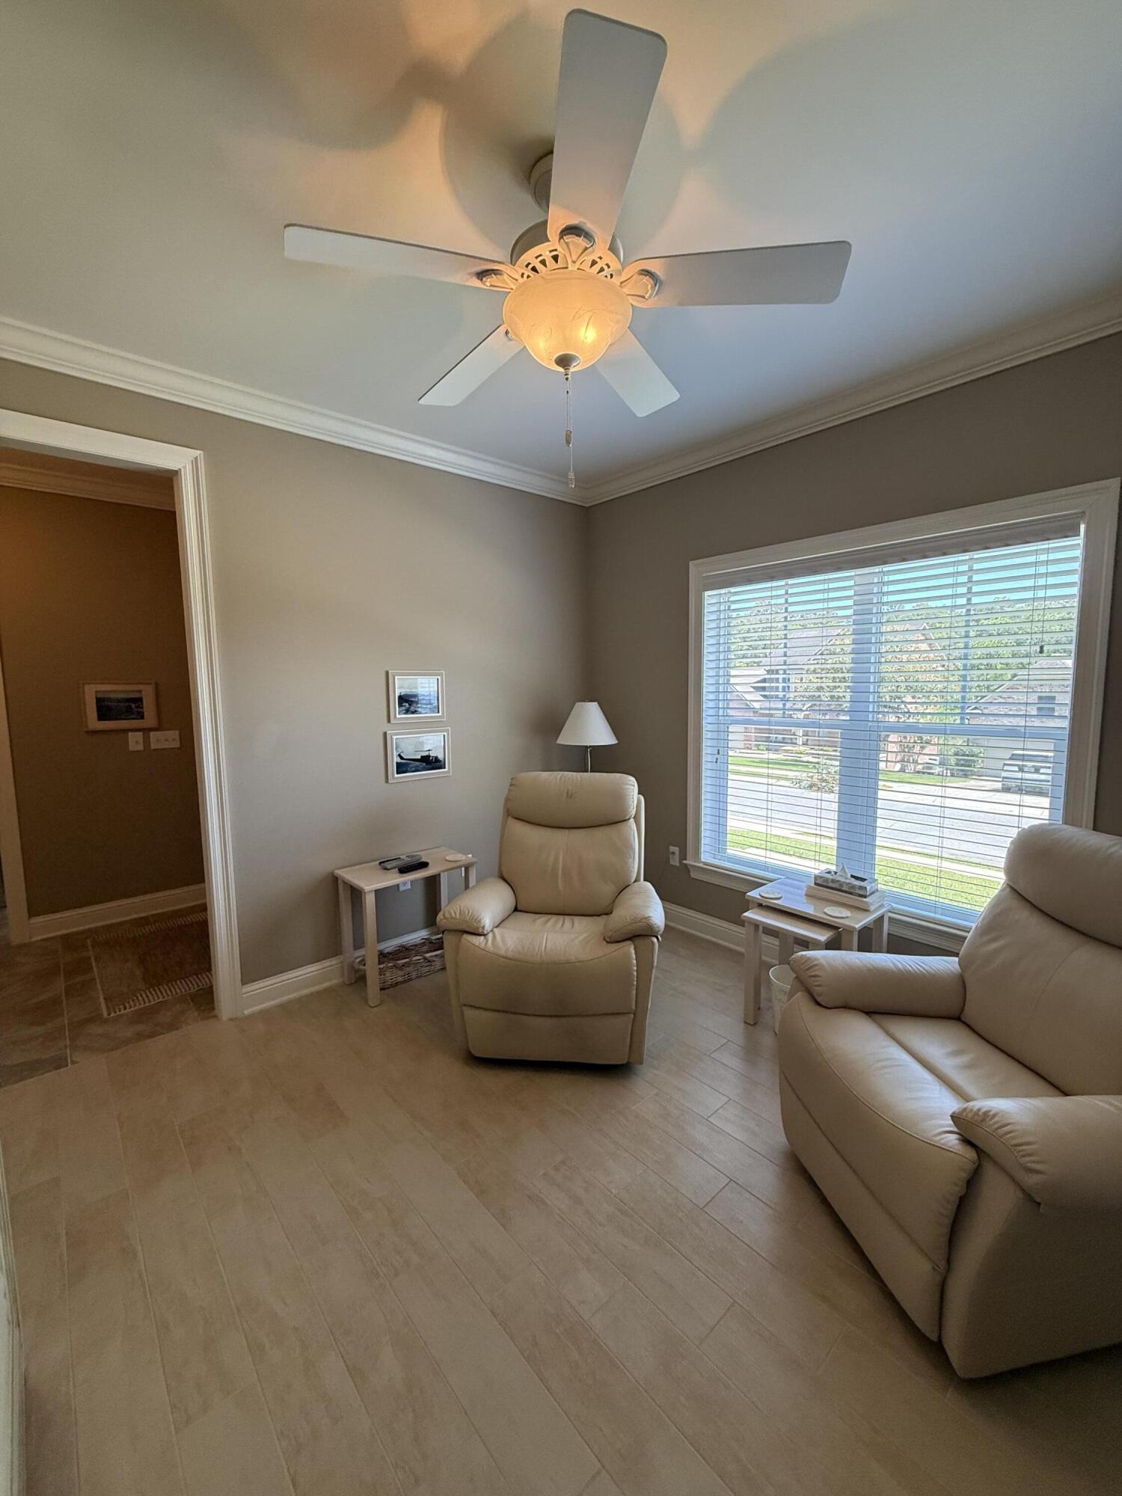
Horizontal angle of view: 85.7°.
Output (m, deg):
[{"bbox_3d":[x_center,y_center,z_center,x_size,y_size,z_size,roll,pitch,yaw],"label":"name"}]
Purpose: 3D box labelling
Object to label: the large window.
[{"bbox_3d":[1.356,-0.112,2.862,0.130,1.768,1.801,-6,8,-41],"label":"large window"}]

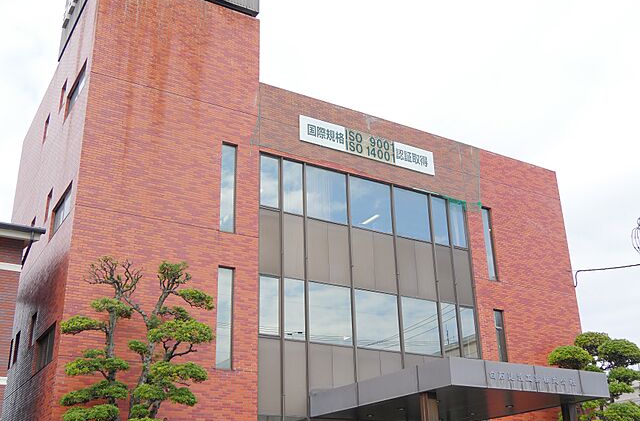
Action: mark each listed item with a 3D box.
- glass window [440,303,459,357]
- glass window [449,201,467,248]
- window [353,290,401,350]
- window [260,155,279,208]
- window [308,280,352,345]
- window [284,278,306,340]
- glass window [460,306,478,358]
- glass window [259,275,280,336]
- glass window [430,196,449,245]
[{"bbox_3d":[4.224,3.915,22.693,0.595,1.726,0.100,11,-23,-28],"label":"glass window"},{"bbox_3d":[4.816,0.503,24.346,0.651,1.681,0.100,11,-23,-28],"label":"glass window"},{"bbox_3d":[1.754,3.386,21.358,1.639,1.778,0.100,11,-23,-28],"label":"window"},{"bbox_3d":[-1.604,-0.894,22.105,0.700,1.830,0.100,12,-27,-29],"label":"window"},{"bbox_3d":[0.349,3.239,21.561,1.600,1.890,0.100,12,-27,-29],"label":"window"},{"bbox_3d":[-0.758,3.006,20.920,0.760,1.880,0.100,12,-27,-29],"label":"window"},{"bbox_3d":[5.280,4.346,24.387,0.700,1.840,0.100,12,-27,-29],"label":"glass window"},{"bbox_3d":[-1.494,2.839,20.499,0.690,1.780,0.100,12,-27,-29],"label":"glass window"},{"bbox_3d":[4.116,0.357,23.967,0.650,1.655,0.100,11,-23,-28],"label":"glass window"}]

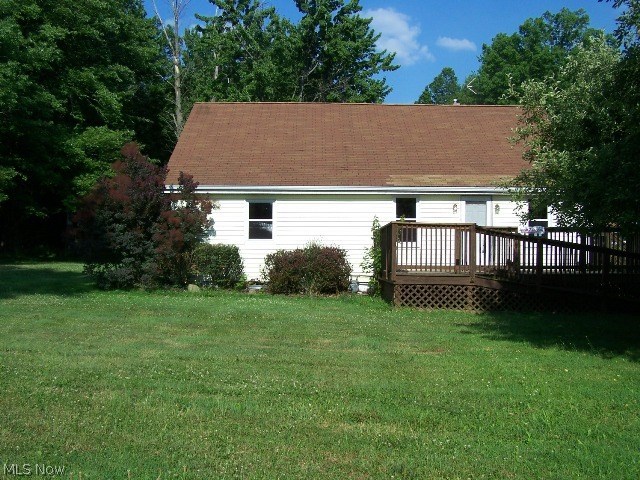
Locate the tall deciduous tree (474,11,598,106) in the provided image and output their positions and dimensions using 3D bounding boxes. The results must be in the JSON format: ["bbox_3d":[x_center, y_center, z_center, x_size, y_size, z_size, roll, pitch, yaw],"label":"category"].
[{"bbox_3d":[13.700,-6.000,43.500,9.000,16.500,9.000,0,-2,0],"label":"tall deciduous tree"}]

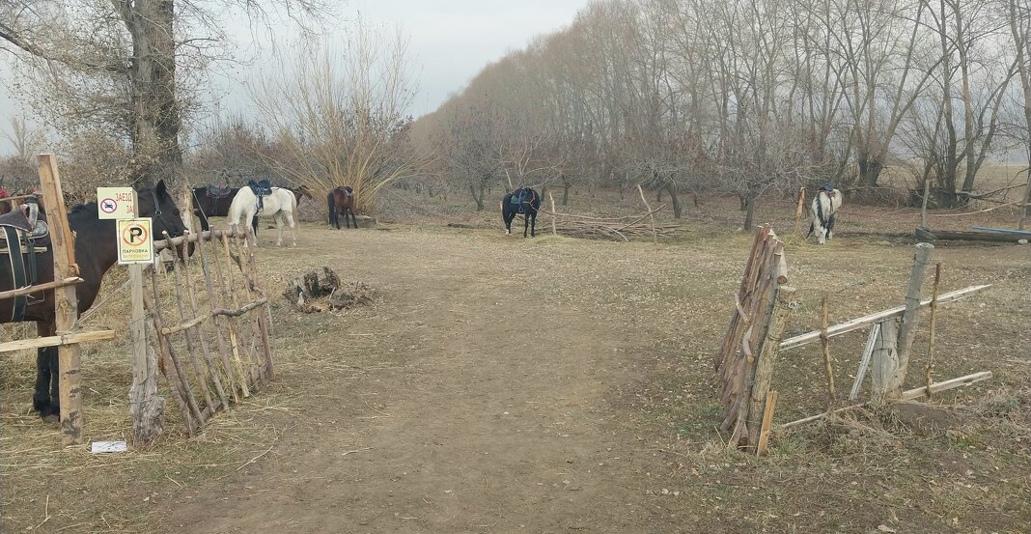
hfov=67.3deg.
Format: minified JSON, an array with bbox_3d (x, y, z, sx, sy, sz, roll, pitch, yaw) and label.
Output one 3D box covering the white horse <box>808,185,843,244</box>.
[{"bbox_3d":[8.443,-1.433,21.100,0.550,1.450,1.800,5,8,37],"label":"white horse"}]

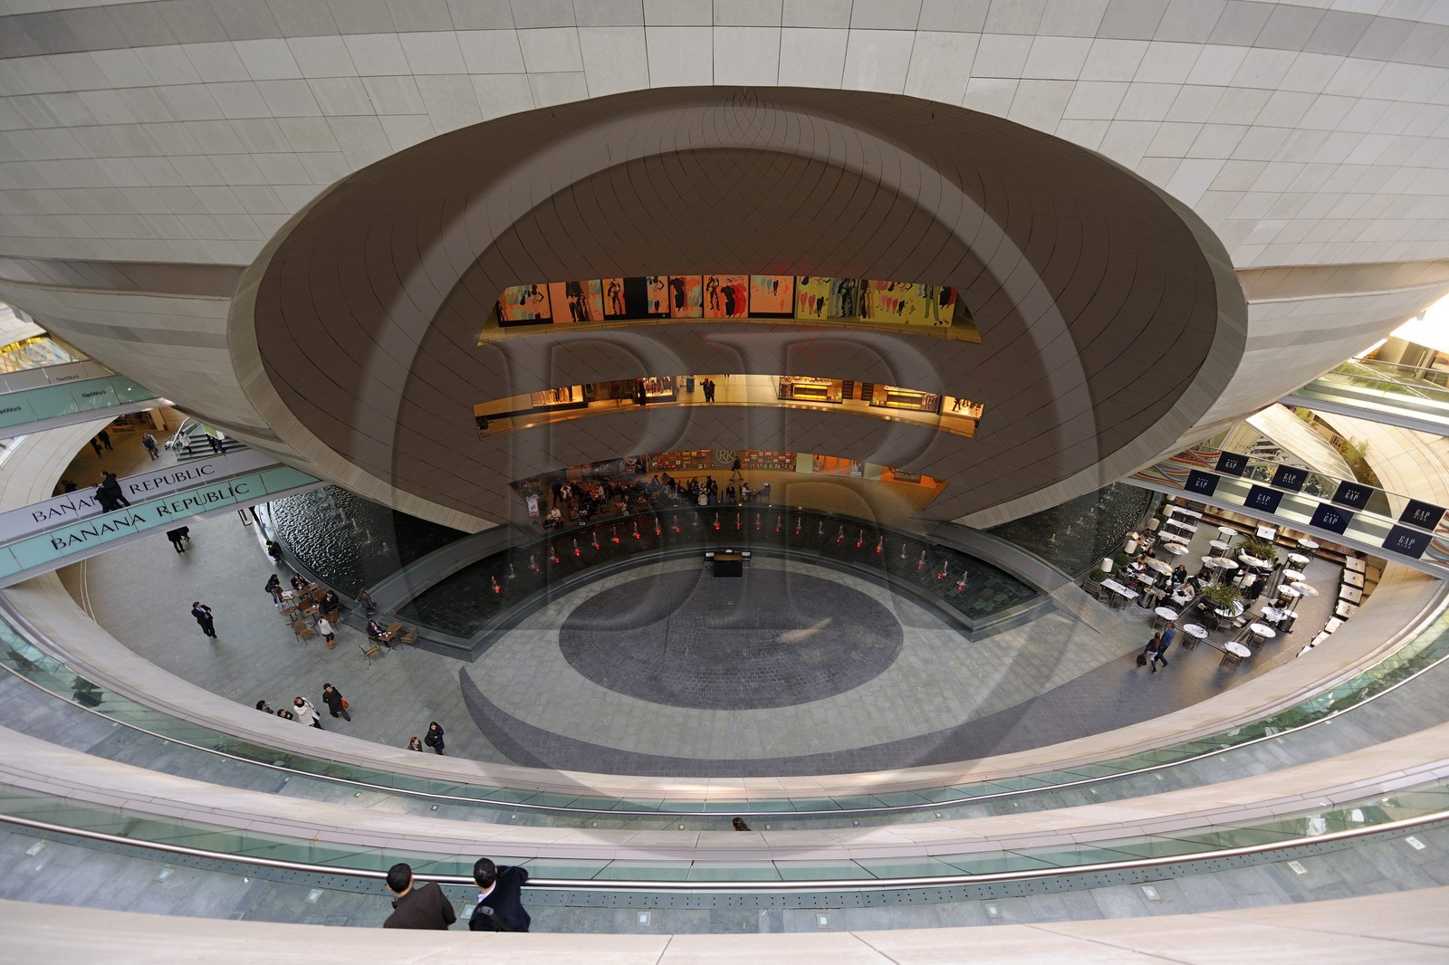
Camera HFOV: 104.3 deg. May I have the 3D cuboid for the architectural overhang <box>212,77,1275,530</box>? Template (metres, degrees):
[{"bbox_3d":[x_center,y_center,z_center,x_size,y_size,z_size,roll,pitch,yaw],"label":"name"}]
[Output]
[{"bbox_3d":[0.500,-4.470,24.660,37.500,18.000,17.500,0,25,1],"label":"architectural overhang"}]

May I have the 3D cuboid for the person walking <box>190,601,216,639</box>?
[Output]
[{"bbox_3d":[-21.789,5.711,23.615,0.420,1.780,0.540,2,24,7],"label":"person walking"}]

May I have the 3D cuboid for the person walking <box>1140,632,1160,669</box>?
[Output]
[{"bbox_3d":[16.181,6.353,21.154,0.500,1.630,0.620,-5,24,-9],"label":"person walking"}]

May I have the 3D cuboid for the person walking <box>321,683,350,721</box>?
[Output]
[{"bbox_3d":[-13.394,7.521,19.427,0.550,1.650,0.580,15,28,32],"label":"person walking"}]

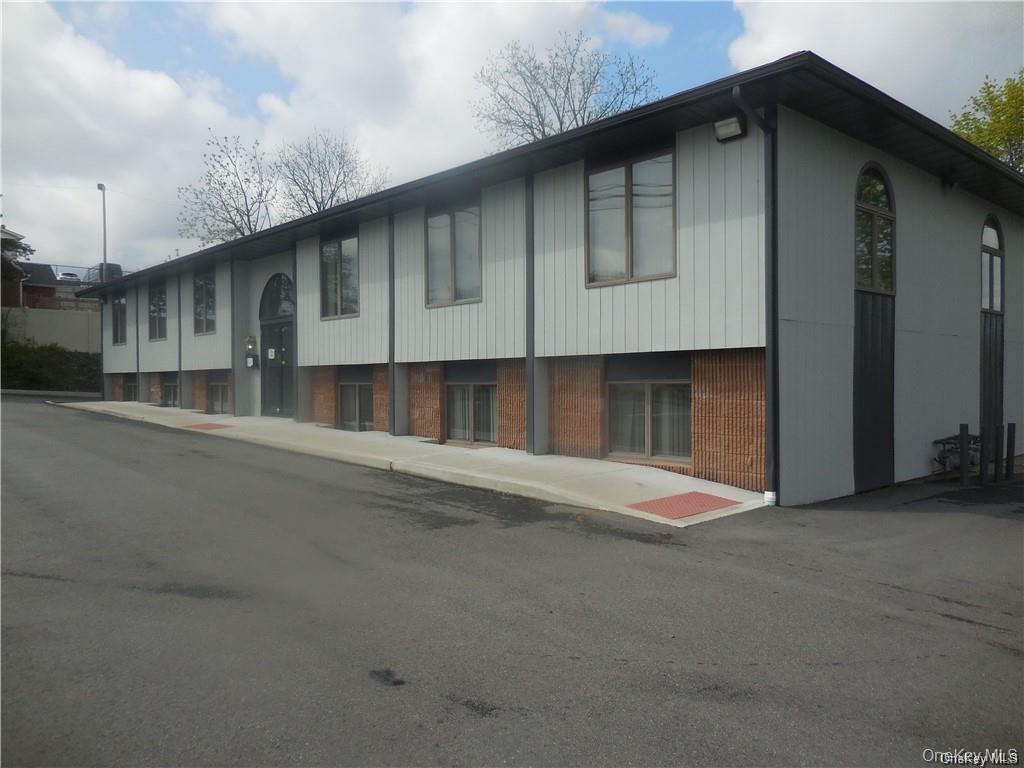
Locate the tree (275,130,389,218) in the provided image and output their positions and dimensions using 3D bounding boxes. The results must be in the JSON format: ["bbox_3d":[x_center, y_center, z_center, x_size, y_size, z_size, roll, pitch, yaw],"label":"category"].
[{"bbox_3d":[-10.831,-8.676,43.924,6.300,12.810,6.300,-1,1,-43],"label":"tree"}]

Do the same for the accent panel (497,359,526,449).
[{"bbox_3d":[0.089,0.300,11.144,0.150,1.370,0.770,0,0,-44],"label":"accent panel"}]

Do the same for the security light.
[{"bbox_3d":[2.409,-2.821,8.185,0.200,0.260,0.330,-1,1,-43],"label":"security light"}]

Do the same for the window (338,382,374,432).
[{"bbox_3d":[-2.956,0.438,14.448,0.120,0.947,1.381,-1,1,-43],"label":"window"}]

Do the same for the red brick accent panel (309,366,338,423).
[{"bbox_3d":[-3.818,0.232,15.191,0.150,1.200,1.020,0,0,-44],"label":"red brick accent panel"}]

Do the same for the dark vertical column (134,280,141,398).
[{"bbox_3d":[-11.405,-1.267,22.616,0.160,3.640,0.197,-1,1,-43],"label":"dark vertical column"}]

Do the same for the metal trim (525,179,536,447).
[{"bbox_3d":[0.281,-0.997,10.669,0.110,3.999,0.160,-1,0,-45],"label":"metal trim"}]

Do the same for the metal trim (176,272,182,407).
[{"bbox_3d":[-9.399,-1.238,21.088,0.100,3.870,0.170,-1,1,-43],"label":"metal trim"}]

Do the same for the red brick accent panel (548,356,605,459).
[{"bbox_3d":[0.916,0.317,10.288,0.150,1.410,0.970,0,0,-44],"label":"red brick accent panel"}]

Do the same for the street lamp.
[{"bbox_3d":[-27.688,-10.125,50.000,0.550,6.931,0.300,0,0,-18],"label":"street lamp"}]

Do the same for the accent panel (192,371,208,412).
[{"bbox_3d":[-8.305,0.200,19.838,0.150,1.120,0.980,0,0,-44],"label":"accent panel"}]

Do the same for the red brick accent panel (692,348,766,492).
[{"bbox_3d":[2.555,0.410,8.590,0.150,1.610,0.950,0,0,-44],"label":"red brick accent panel"}]

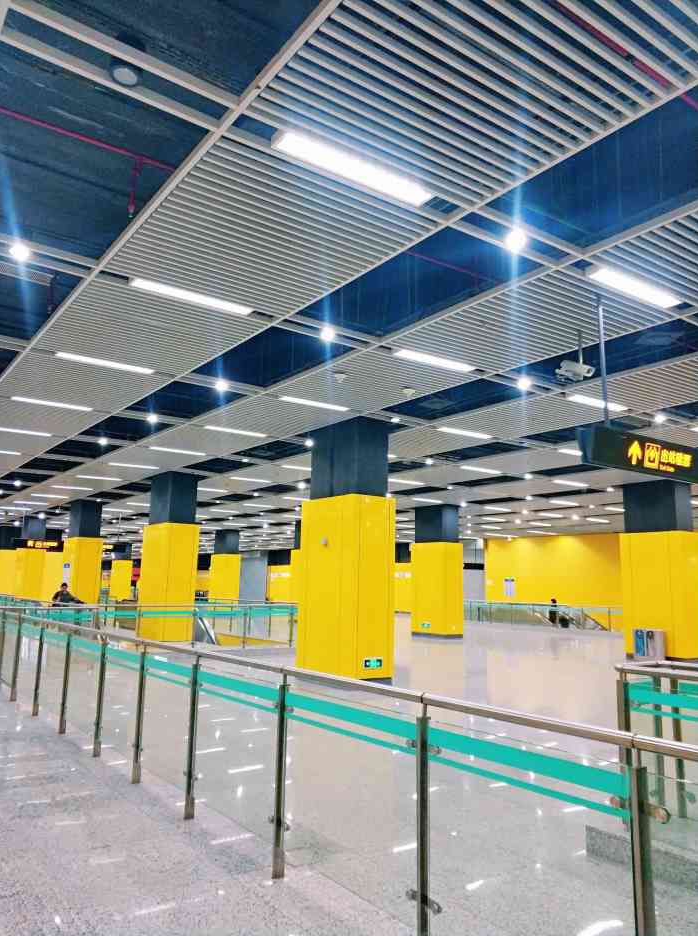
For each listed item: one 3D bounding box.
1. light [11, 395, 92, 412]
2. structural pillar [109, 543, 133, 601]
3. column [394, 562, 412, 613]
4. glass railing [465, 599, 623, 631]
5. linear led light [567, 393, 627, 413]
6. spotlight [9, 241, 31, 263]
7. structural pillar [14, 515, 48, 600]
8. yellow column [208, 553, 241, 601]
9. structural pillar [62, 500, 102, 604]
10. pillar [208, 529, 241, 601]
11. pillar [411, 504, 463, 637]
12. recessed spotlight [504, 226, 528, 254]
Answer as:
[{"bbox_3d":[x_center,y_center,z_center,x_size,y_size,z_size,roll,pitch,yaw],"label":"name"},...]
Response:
[{"bbox_3d":[-4.761,-1.018,11.691,1.230,0.080,0.150,8,-11,-34],"label":"light"},{"bbox_3d":[-15.938,7.437,51.416,0.871,4.338,1.611,8,-11,-34],"label":"structural pillar"},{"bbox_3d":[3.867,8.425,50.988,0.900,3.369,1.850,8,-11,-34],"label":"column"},{"bbox_3d":[9.152,7.209,35.642,0.120,1.120,9.700,8,-11,-34],"label":"glass railing"},{"bbox_3d":[3.640,-0.962,10.621,1.210,0.070,0.160,8,-11,-34],"label":"linear led light"},{"bbox_3d":[-2.839,-1.871,6.303,0.170,0.110,0.170,8,-11,-34],"label":"spotlight"},{"bbox_3d":[-14.261,4.417,32.709,0.871,4.338,1.611,8,-11,-34],"label":"structural pillar"},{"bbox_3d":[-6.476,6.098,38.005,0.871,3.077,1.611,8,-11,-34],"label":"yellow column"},{"bbox_3d":[-9.522,3.436,26.055,0.871,4.338,1.611,8,-11,-34],"label":"structural pillar"},{"bbox_3d":[-7.270,6.250,43.010,0.948,4.520,1.858,8,-11,-34],"label":"pillar"},{"bbox_3d":[3.015,3.516,24.798,0.871,4.338,1.611,8,-11,-34],"label":"pillar"},{"bbox_3d":[1.352,-1.841,5.903,0.170,0.110,0.170,8,-11,-34],"label":"recessed spotlight"}]

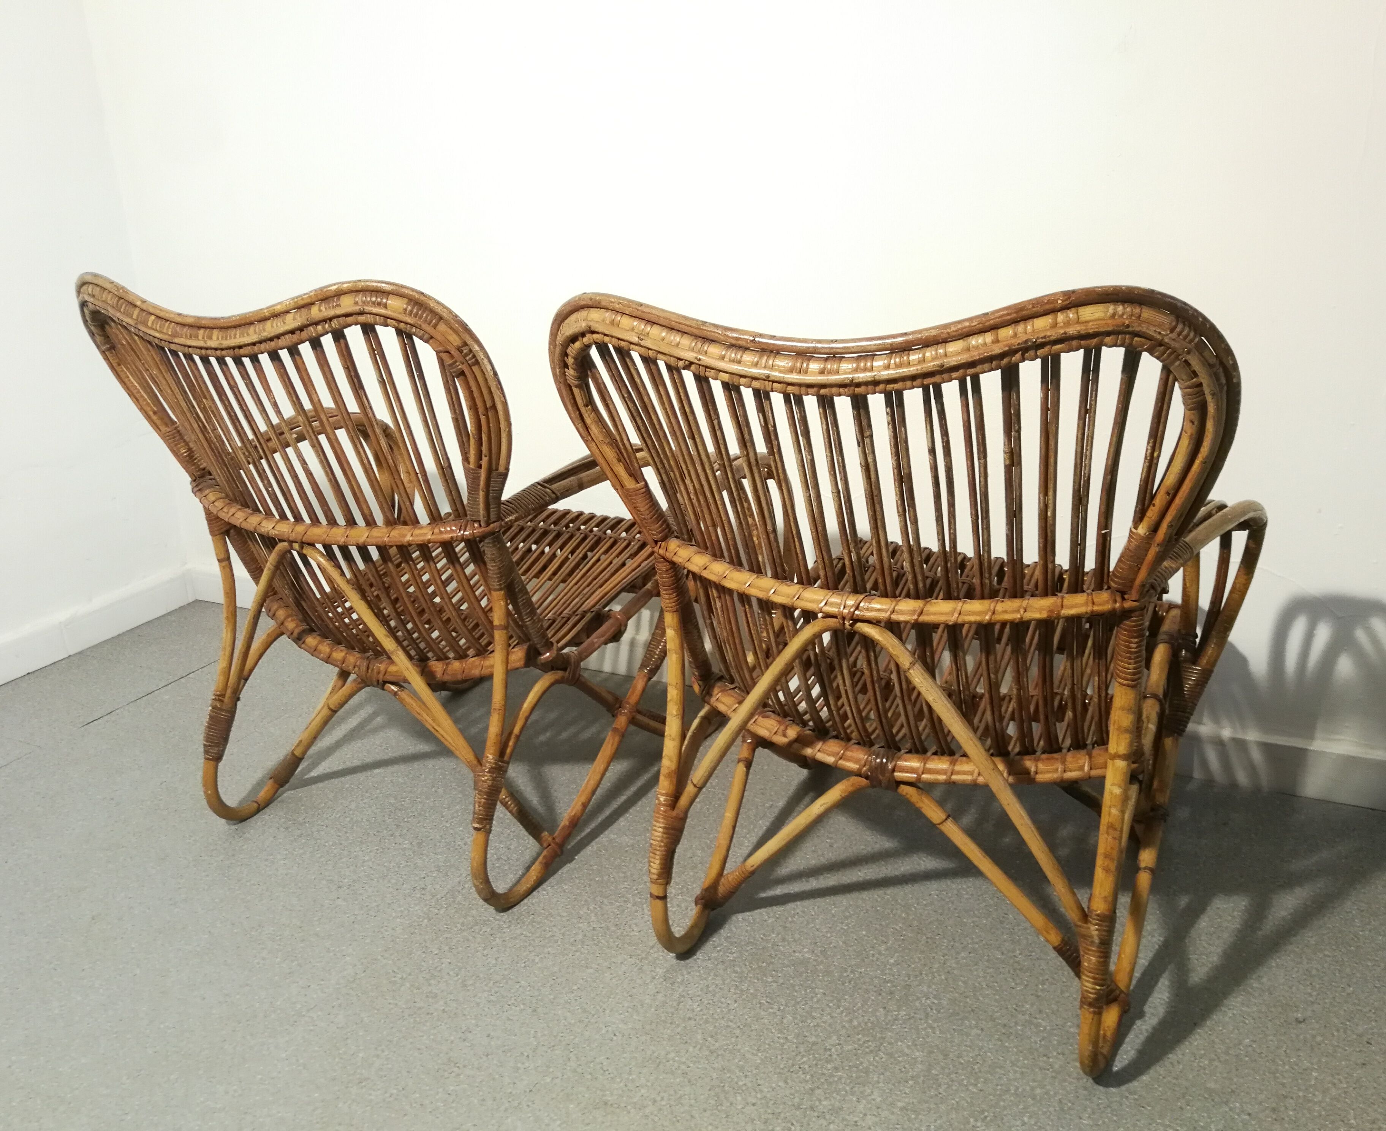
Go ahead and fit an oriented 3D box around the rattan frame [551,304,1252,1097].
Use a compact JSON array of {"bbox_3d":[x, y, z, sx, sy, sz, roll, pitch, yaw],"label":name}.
[{"bbox_3d":[0.291,0.045,1.407,0.683,0.820,0.725,8,22,26],"label":"rattan frame"}]

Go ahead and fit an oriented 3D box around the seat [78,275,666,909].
[{"bbox_3d":[-0.364,-0.047,1.733,0.683,0.820,0.725,8,22,26],"label":"seat"}]

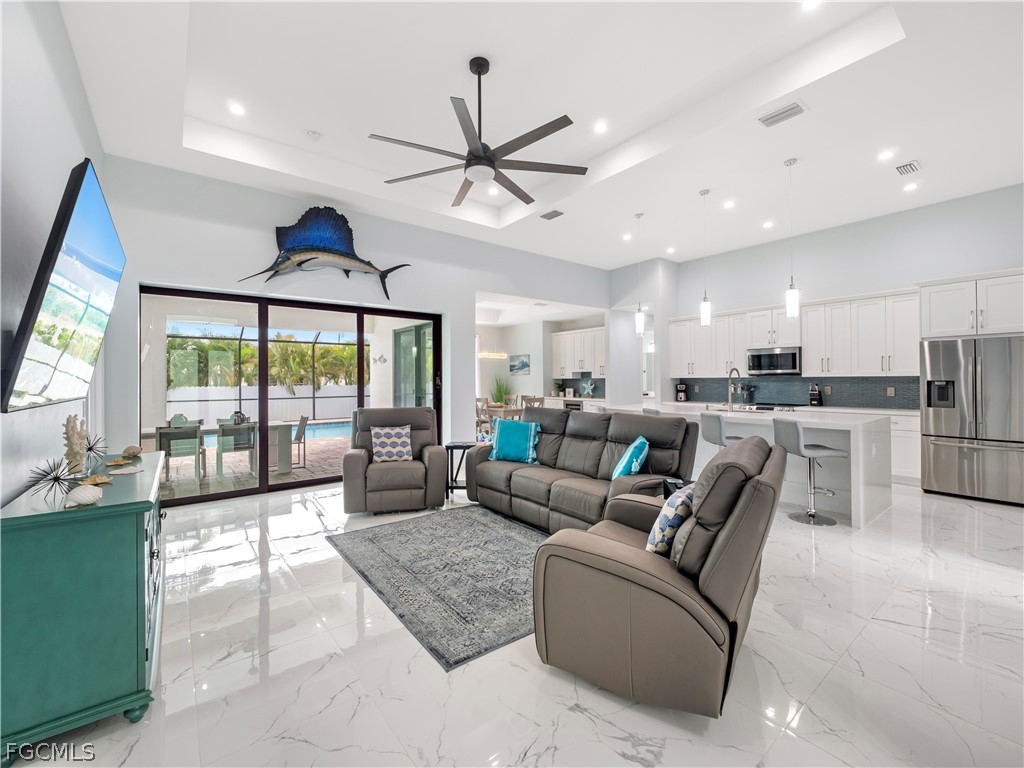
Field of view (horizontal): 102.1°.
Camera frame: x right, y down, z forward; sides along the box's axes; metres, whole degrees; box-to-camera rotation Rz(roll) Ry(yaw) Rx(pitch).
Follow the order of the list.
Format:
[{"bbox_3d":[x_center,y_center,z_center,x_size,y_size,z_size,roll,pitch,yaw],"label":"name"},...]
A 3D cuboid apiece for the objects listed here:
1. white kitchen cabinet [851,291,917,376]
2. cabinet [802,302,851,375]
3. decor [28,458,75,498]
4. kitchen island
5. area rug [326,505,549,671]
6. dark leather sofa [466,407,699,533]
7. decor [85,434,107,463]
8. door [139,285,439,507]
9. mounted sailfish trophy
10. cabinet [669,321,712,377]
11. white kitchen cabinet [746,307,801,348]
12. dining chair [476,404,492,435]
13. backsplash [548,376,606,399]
[{"bbox_3d":[5.090,-0.628,5.587,0.345,1.055,0.745,-1,1,-38],"label":"white kitchen cabinet"},{"bbox_3d":[4.682,-0.631,6.110,0.345,1.055,0.600,-1,1,-38],"label":"cabinet"},{"bbox_3d":[-1.859,0.389,1.675,0.165,0.150,0.165,-1,1,-37],"label":"decor"},{"bbox_3d":[2.701,0.819,5.138,1.140,0.938,2.820,-1,1,-38],"label":"kitchen island"},{"bbox_3d":[-0.343,1.336,3.268,1.550,0.012,2.160,-1,1,-37],"label":"area rug"},{"bbox_3d":[0.554,0.800,4.093,1.010,1.020,2.150,-1,1,-38],"label":"dark leather sofa"},{"bbox_3d":[-2.359,0.384,2.300,0.160,0.145,0.160,-1,1,-37],"label":"decor"},{"bbox_3d":[-2.537,0.131,5.465,3.500,2.390,0.120,-1,1,-37],"label":"door"},{"bbox_3d":[-2.232,-1.714,5.251,2.040,1.090,0.260,-1,1,-38],"label":"mounted sailfish trophy"},{"bbox_3d":[3.498,-0.664,7.922,0.330,1.090,0.810,-1,1,-37],"label":"cabinet"},{"bbox_3d":[4.346,-0.899,6.774,0.330,0.620,0.800,-1,1,-37],"label":"white kitchen cabinet"},{"bbox_3d":[-0.391,0.795,8.599,0.520,0.960,0.460,-1,1,-38],"label":"dining chair"},{"bbox_3d":[1.889,0.097,10.116,0.020,0.460,1.850,-1,1,-37],"label":"backsplash"}]

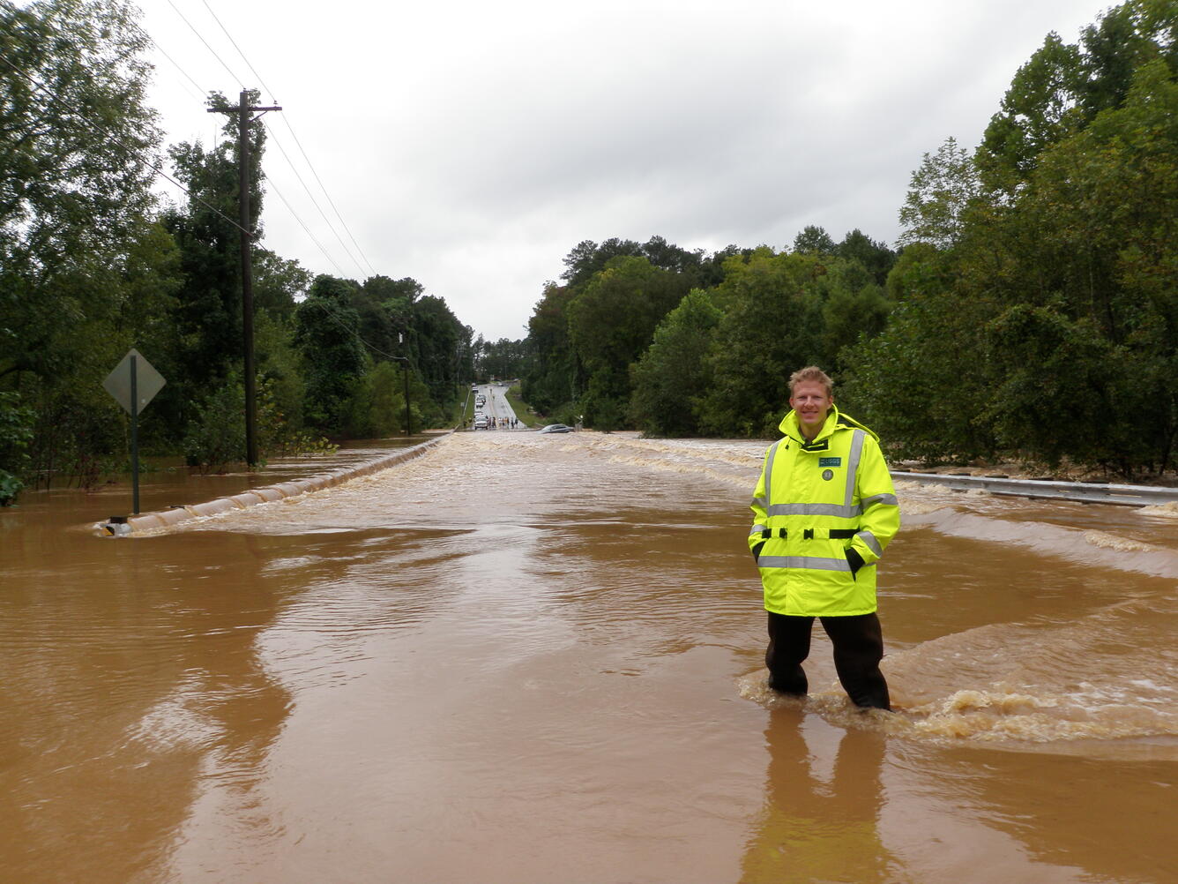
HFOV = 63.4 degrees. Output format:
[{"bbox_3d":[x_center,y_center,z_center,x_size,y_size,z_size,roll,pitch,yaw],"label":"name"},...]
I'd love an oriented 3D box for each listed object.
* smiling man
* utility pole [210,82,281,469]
[{"bbox_3d":[1.050,0.560,4.270,0.690,1.800,0.430,1,2,34],"label":"smiling man"},{"bbox_3d":[-10.720,-4.950,29.870,2.350,12.000,0.340,-1,1,1],"label":"utility pole"}]

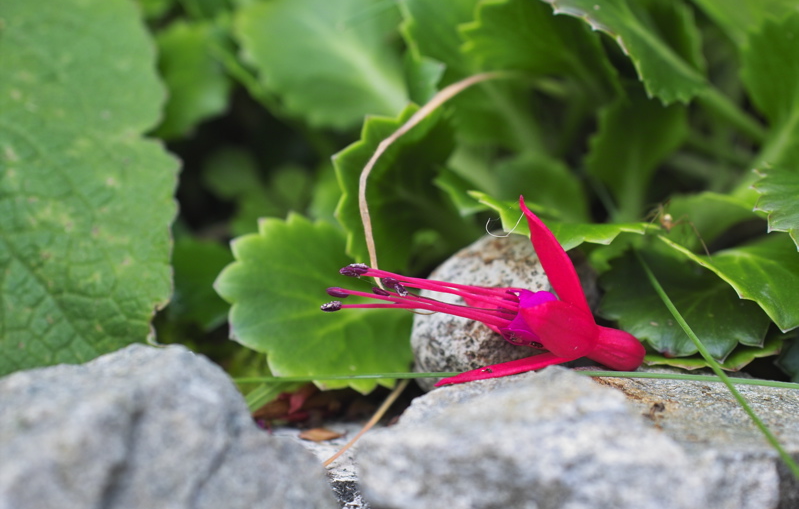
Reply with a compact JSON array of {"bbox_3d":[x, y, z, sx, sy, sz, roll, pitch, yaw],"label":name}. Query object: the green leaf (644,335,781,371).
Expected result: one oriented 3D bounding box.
[{"bbox_3d":[0.064,0.019,0.388,0.031,0.008,0.025,-3,22,-8],"label":"green leaf"}]

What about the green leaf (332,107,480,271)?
[{"bbox_3d":[0.001,-0.014,0.390,0.028,0.034,0.015,0,0,21],"label":"green leaf"}]

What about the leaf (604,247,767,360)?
[{"bbox_3d":[0.059,0.010,0.385,0.036,0.011,0.029,-4,41,-4],"label":"leaf"}]

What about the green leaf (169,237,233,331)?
[{"bbox_3d":[-0.044,0.007,0.415,0.020,0.022,0.011,1,-6,-6],"label":"green leaf"}]

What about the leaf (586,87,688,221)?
[{"bbox_3d":[0.054,-0.023,0.430,0.024,0.031,0.011,0,-6,0],"label":"leaf"}]

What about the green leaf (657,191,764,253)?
[{"bbox_3d":[0.067,-0.007,0.405,0.023,0.010,0.019,0,24,0],"label":"green leaf"}]

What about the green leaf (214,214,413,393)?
[{"bbox_3d":[-0.017,0.010,0.378,0.041,0.036,0.011,0,-15,0],"label":"green leaf"}]

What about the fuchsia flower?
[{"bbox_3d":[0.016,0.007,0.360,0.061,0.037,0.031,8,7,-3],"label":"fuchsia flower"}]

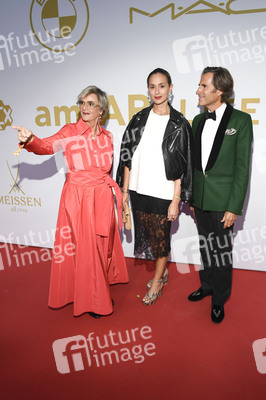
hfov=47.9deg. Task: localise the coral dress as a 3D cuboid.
[{"bbox_3d":[-0.383,0.126,2.307,0.680,1.440,0.520,-1,16,-2],"label":"coral dress"}]

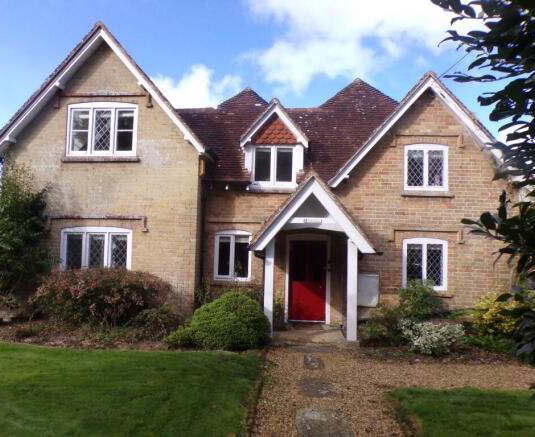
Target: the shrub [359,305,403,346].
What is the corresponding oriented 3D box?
[{"bbox_3d":[2.224,2.058,7.963,0.850,0.719,0.750,1,-3,6],"label":"shrub"}]

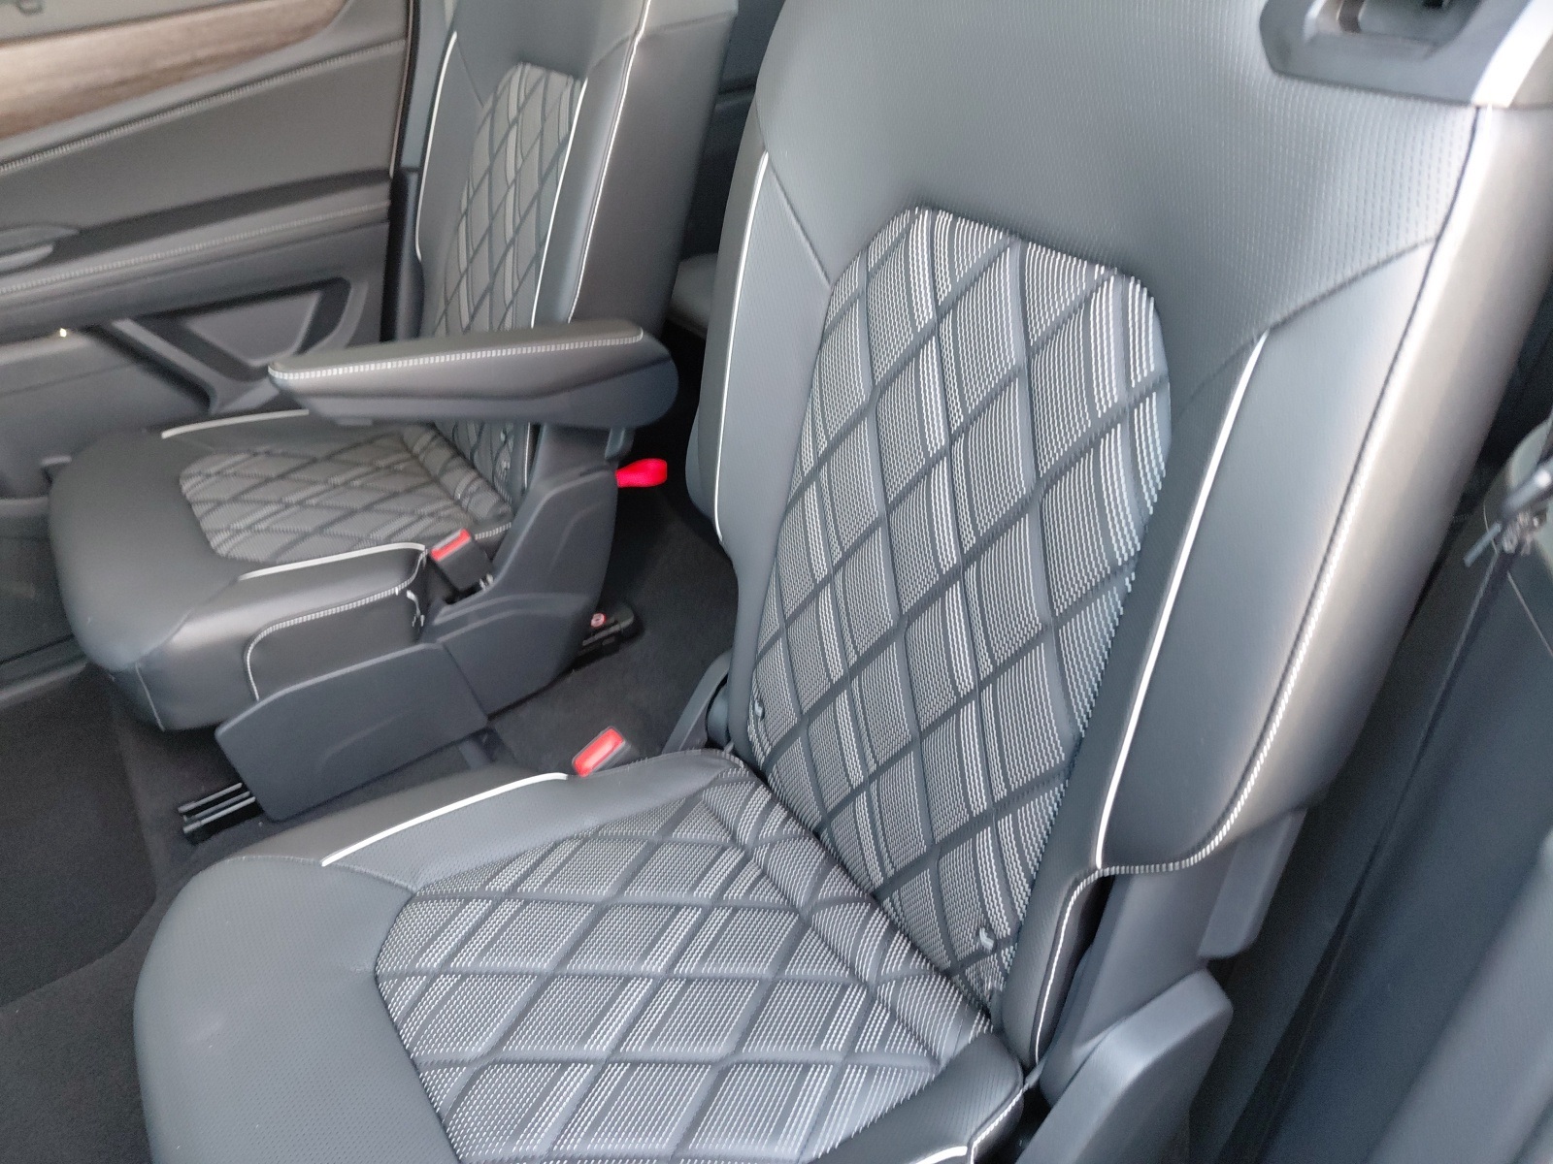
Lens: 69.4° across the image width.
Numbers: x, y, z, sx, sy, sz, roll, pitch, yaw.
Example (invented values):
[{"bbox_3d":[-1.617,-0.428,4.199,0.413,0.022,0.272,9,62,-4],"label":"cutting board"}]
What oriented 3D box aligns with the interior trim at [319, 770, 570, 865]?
[{"bbox_3d":[-0.249,0.177,0.860,0.197,0.019,0.012,-16,36,-30],"label":"interior trim"}]

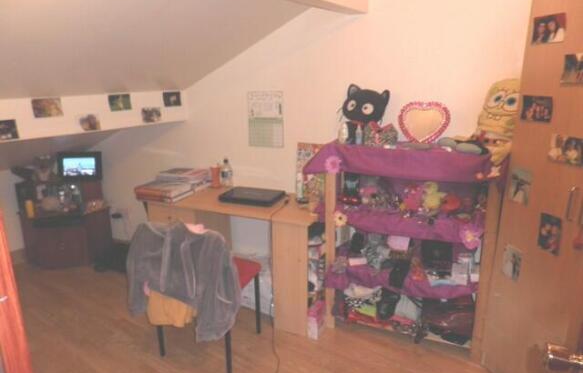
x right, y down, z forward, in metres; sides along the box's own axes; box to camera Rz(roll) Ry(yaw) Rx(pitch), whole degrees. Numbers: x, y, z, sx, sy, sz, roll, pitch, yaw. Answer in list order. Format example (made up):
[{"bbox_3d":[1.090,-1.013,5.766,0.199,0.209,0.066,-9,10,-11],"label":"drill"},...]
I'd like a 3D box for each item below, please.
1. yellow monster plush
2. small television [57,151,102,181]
[{"bbox_3d":[1.023,-0.334,2.121,0.302,0.433,0.362,-14,20,-40],"label":"yellow monster plush"},{"bbox_3d":[-1.933,-0.191,3.684,0.387,0.264,0.101,-2,15,-6],"label":"small television"}]

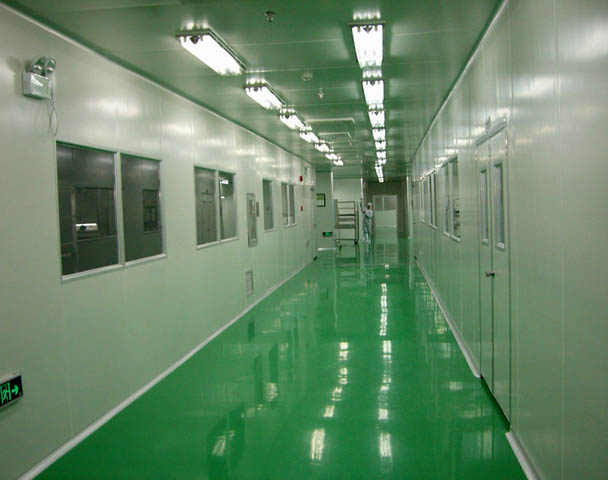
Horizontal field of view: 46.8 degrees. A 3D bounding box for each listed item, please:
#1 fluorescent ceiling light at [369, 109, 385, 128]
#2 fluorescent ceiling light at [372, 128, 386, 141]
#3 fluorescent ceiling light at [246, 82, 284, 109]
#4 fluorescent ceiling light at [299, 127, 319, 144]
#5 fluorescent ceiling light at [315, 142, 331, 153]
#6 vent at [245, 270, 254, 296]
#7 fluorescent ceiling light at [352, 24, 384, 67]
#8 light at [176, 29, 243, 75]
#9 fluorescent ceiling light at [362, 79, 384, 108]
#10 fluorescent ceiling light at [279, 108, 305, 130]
[{"bbox_3d":[1.058,-1.741,10.064,0.250,0.100,1.270,-1,3,7],"label":"fluorescent ceiling light"},{"bbox_3d":[1.329,-1.860,12.360,0.250,0.100,1.270,-1,3,7],"label":"fluorescent ceiling light"},{"bbox_3d":[-0.412,-1.591,7.901,0.250,0.100,1.270,-1,3,7],"label":"fluorescent ceiling light"},{"bbox_3d":[0.129,-1.830,12.493,0.250,0.100,1.270,-1,3,7],"label":"fluorescent ceiling light"},{"bbox_3d":[0.400,-1.949,14.789,0.250,0.100,1.270,-1,3,7],"label":"fluorescent ceiling light"},{"bbox_3d":[-0.857,0.676,11.096,0.040,0.400,0.520,-1,3,7],"label":"vent"},{"bbox_3d":[0.516,-1.502,5.472,0.250,0.100,1.270,-1,3,7],"label":"fluorescent ceiling light"},{"bbox_3d":[-0.683,-1.472,5.605,0.250,0.100,1.270,-1,3,7],"label":"light"},{"bbox_3d":[0.787,-1.621,7.768,0.250,0.100,1.270,-1,3,7],"label":"fluorescent ceiling light"},{"bbox_3d":[-0.141,-1.711,10.197,0.250,0.100,1.270,-1,3,7],"label":"fluorescent ceiling light"}]

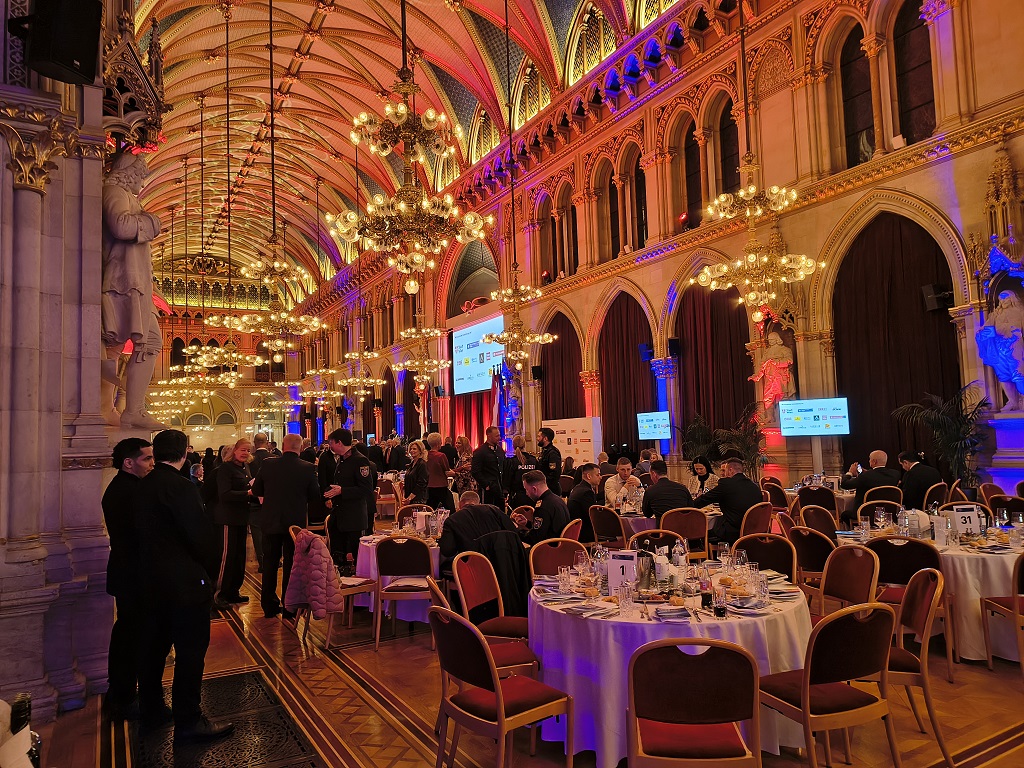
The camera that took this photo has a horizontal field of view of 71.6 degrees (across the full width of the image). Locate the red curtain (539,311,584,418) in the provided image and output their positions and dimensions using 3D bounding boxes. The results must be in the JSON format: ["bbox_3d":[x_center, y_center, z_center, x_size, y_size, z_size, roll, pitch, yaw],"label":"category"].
[{"bbox_3d":[1.700,0.413,23.347,0.250,5.651,2.650,0,-5,-29],"label":"red curtain"}]

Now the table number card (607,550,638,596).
[{"bbox_3d":[0.604,1.034,3.879,0.158,0.241,0.060,-3,-4,17],"label":"table number card"}]

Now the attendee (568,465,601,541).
[{"bbox_3d":[0.908,1.482,7.456,0.800,1.300,0.520,0,-5,-22],"label":"attendee"}]

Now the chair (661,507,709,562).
[{"bbox_3d":[1.755,1.712,7.306,0.460,0.900,0.530,-2,-4,2],"label":"chair"}]

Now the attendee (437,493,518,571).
[{"bbox_3d":[-0.263,1.487,5.760,0.580,1.180,0.850,1,-5,-34],"label":"attendee"}]

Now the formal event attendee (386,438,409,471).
[{"bbox_3d":[-3.210,2.419,20.084,0.540,1.780,0.380,0,-5,-30],"label":"formal event attendee"}]

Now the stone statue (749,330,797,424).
[{"bbox_3d":[6.655,-0.169,18.142,0.720,2.320,1.100,1,-5,-30],"label":"stone statue"}]

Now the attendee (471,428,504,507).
[{"bbox_3d":[-0.313,1.536,10.314,0.380,1.830,0.540,-5,-5,36],"label":"attendee"}]

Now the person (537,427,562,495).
[{"bbox_3d":[0.517,1.437,9.469,0.380,1.720,0.520,-2,-4,-7],"label":"person"}]

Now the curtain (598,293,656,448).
[{"bbox_3d":[3.965,-0.213,24.729,0.300,5.950,3.100,0,-5,-30],"label":"curtain"}]

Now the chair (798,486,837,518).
[{"bbox_3d":[4.071,1.795,9.404,0.460,0.900,0.530,-4,-5,22],"label":"chair"}]

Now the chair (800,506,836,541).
[{"bbox_3d":[3.000,1.564,6.356,0.460,0.885,0.560,1,-5,-34],"label":"chair"}]

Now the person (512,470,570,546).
[{"bbox_3d":[0.099,1.398,6.017,0.820,1.310,0.540,-2,-4,-2],"label":"person"}]

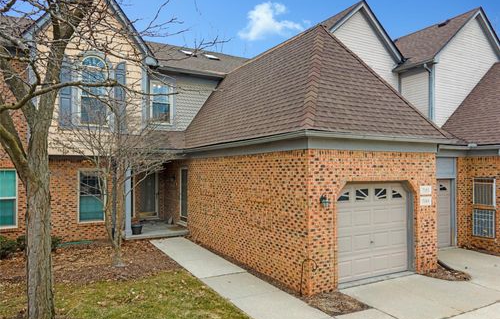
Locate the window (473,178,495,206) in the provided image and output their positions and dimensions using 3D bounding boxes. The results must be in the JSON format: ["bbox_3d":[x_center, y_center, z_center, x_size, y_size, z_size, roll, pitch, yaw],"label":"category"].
[{"bbox_3d":[7.125,1.005,10.562,0.100,0.810,0.650,1,-2,-28],"label":"window"}]

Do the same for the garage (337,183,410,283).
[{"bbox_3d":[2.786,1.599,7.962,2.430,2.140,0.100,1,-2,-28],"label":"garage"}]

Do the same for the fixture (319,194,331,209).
[{"bbox_3d":[1.473,0.830,6.854,0.180,0.290,0.190,1,-2,-28],"label":"fixture"}]

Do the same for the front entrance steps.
[{"bbox_3d":[-4.006,2.837,14.240,2.450,0.180,3.300,1,-2,-28],"label":"front entrance steps"}]

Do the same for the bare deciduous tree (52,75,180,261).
[{"bbox_3d":[-3.537,0.274,9.050,2.800,5.000,2.700,1,-2,-28],"label":"bare deciduous tree"}]

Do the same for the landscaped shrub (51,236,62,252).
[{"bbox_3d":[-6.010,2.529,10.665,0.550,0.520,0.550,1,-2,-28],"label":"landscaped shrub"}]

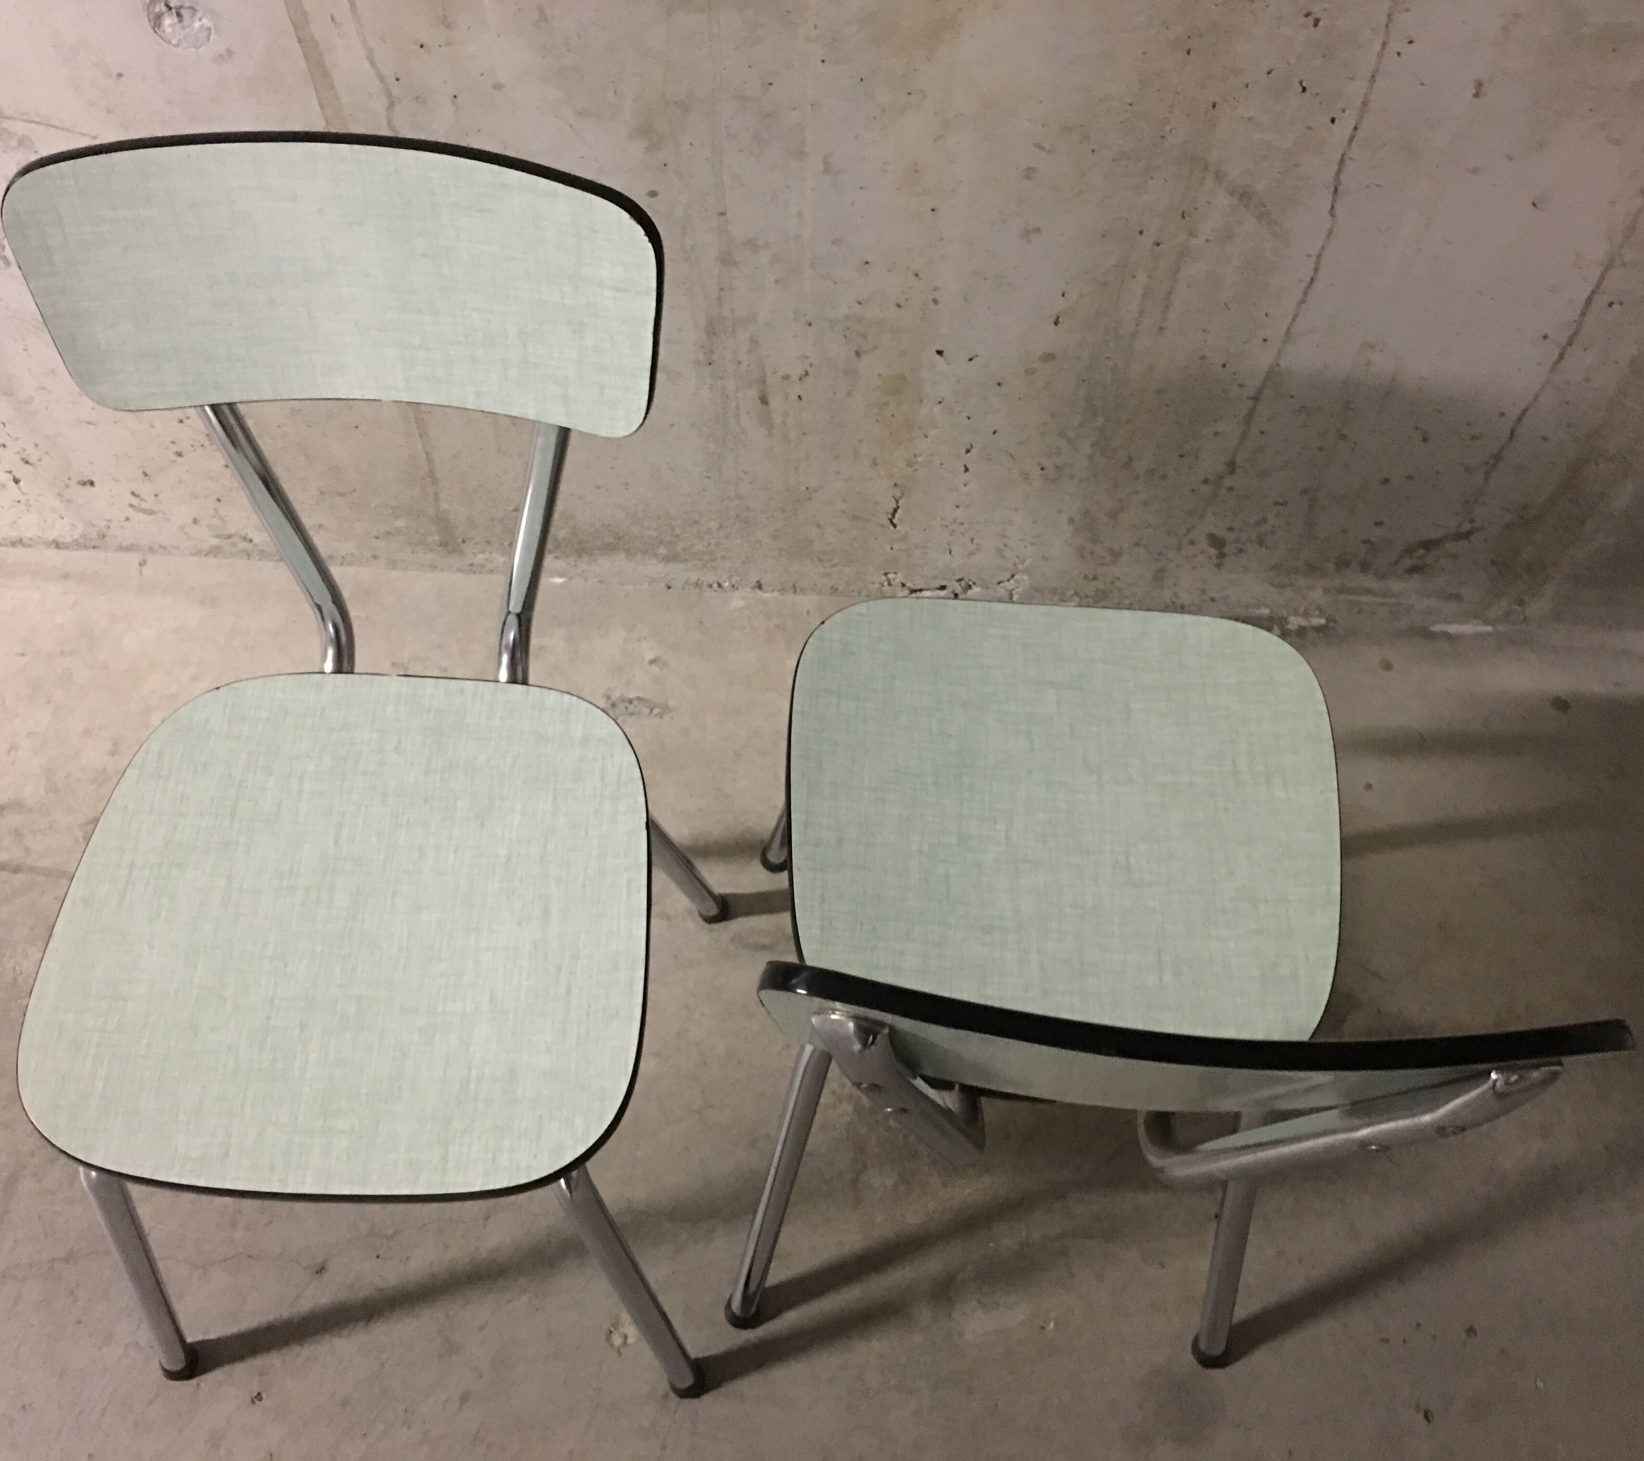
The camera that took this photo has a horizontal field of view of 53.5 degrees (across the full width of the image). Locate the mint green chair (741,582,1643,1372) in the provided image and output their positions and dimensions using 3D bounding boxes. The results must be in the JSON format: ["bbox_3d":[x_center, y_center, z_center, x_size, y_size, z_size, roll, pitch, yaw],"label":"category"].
[{"bbox_3d":[0.152,0.131,1.082,0.430,0.807,0.507,4,58,1],"label":"mint green chair"}]

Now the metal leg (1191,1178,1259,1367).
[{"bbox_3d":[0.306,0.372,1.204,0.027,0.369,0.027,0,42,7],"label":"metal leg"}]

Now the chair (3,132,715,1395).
[{"bbox_3d":[-0.285,0.101,1.086,0.430,0.807,0.507,3,58,0],"label":"chair"}]

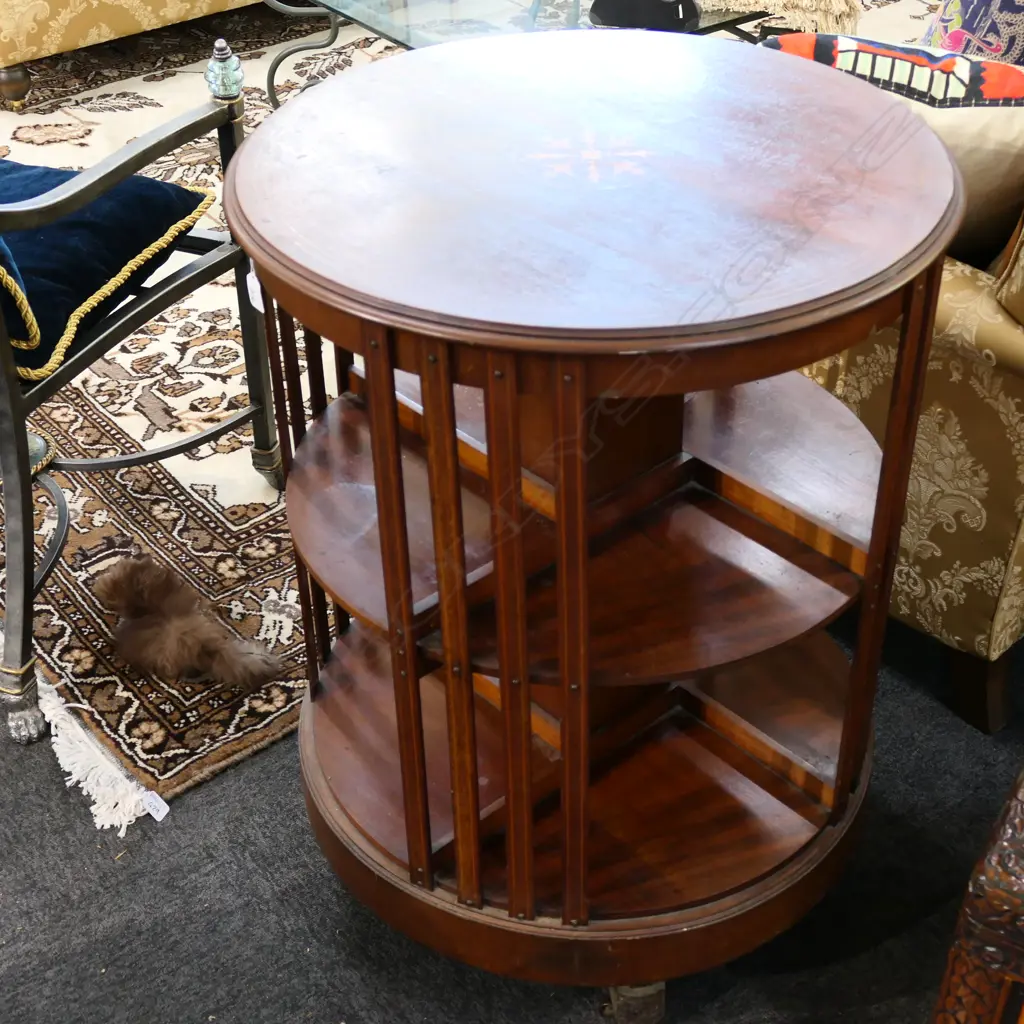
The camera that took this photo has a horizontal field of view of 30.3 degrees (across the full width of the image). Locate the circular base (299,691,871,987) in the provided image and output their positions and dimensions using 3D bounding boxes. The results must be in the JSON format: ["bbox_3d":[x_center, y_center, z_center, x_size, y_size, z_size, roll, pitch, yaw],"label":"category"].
[{"bbox_3d":[0.084,0.259,2.125,0.630,0.080,0.630,-1,35,1],"label":"circular base"}]

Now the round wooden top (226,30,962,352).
[{"bbox_3d":[0.069,-0.298,1.629,0.634,0.021,0.634,-1,35,0],"label":"round wooden top"}]

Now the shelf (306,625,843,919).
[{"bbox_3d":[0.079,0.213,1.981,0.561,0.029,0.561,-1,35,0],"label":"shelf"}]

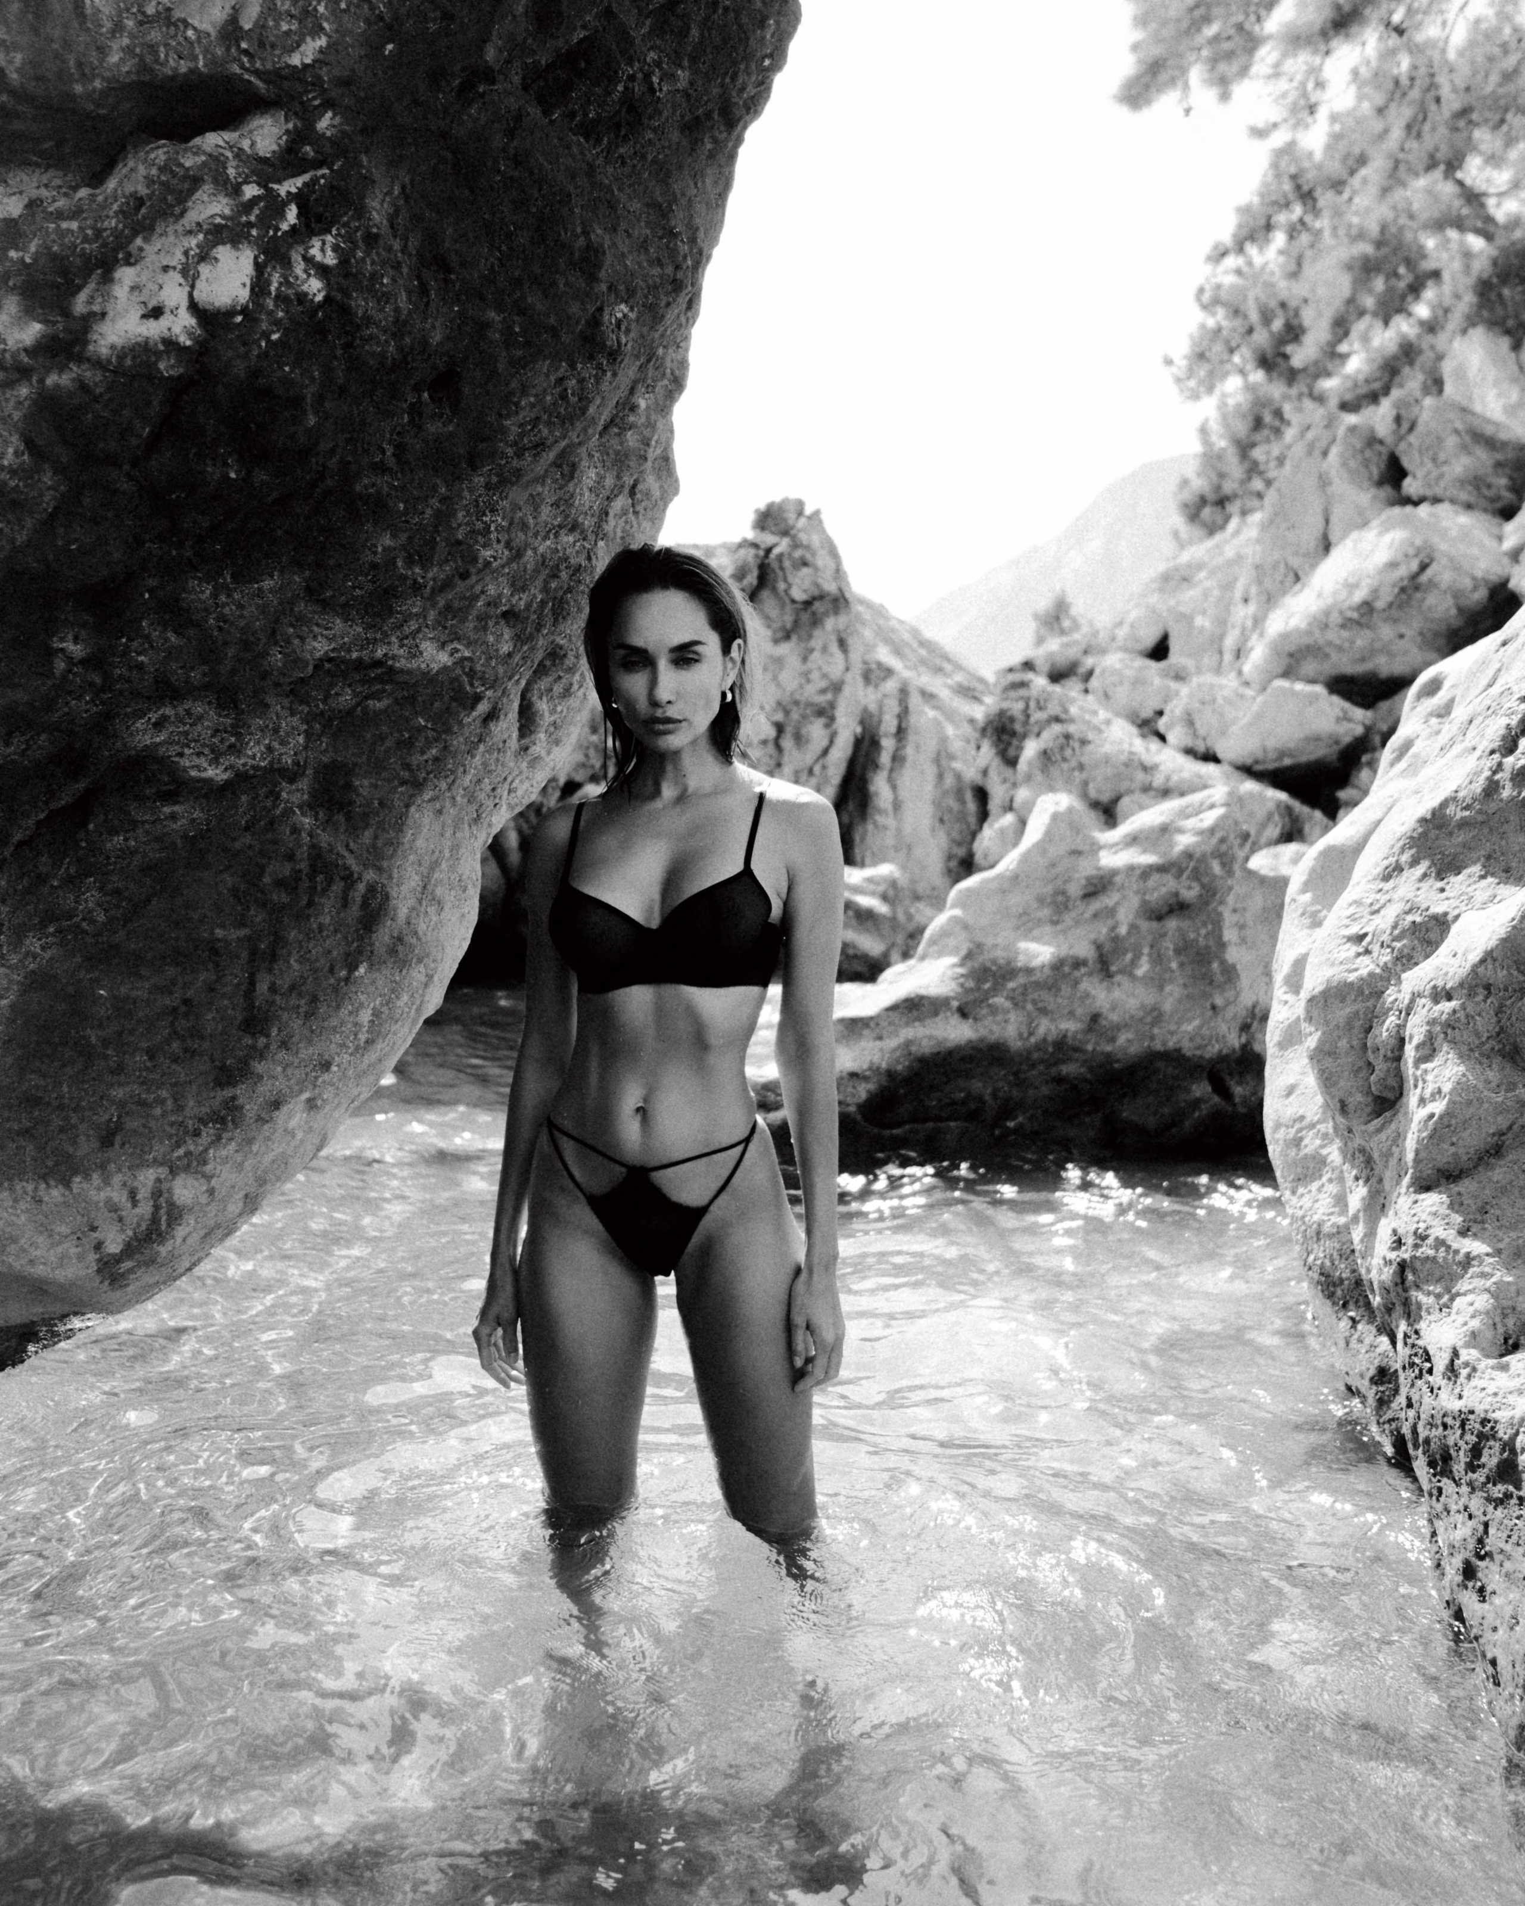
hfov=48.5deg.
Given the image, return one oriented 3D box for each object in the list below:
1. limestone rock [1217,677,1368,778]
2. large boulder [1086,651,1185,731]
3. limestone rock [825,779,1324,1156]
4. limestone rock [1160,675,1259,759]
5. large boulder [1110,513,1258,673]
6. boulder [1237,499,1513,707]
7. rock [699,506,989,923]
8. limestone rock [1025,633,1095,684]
[{"bbox_3d":[2.718,-1.156,8.700,0.757,0.492,0.620,0,2,9],"label":"limestone rock"},{"bbox_3d":[2.108,-1.487,9.600,0.537,0.461,0.500,0,2,6],"label":"large boulder"},{"bbox_3d":[0.983,0.065,5.700,1.706,1.248,1.500,0,2,5],"label":"limestone rock"},{"bbox_3d":[2.372,-1.255,9.000,0.503,0.455,0.500,0,2,7],"label":"limestone rock"},{"bbox_3d":[3.237,-2.762,13.000,1.083,1.218,1.200,0,2,7],"label":"large boulder"},{"bbox_3d":[3.639,-2.068,10.000,1.539,1.146,1.350,0,2,10],"label":"boulder"},{"bbox_3d":[0.484,-1.417,10.000,1.622,2.426,1.700,0,2,1],"label":"rock"},{"bbox_3d":[1.936,-1.911,11.000,0.439,0.327,0.420,0,2,5],"label":"limestone rock"}]

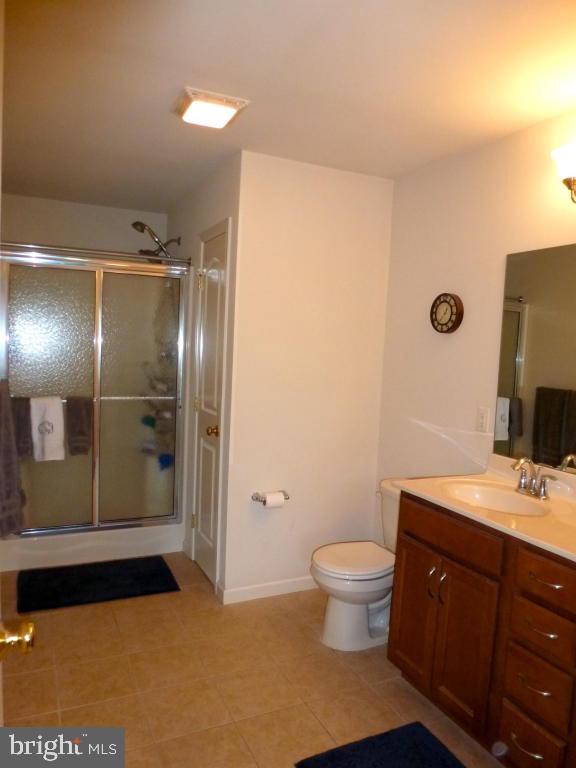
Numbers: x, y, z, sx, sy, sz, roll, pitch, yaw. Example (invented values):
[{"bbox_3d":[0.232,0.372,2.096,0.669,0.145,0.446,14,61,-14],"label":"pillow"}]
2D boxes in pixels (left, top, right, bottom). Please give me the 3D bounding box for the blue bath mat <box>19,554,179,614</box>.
[{"bbox_3d":[-1.119,1.159,3.155,0.833,0.016,0.530,1,4,-26],"label":"blue bath mat"}]

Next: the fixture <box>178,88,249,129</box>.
[{"bbox_3d":[-0.341,-1.158,2.263,0.265,0.050,0.270,1,4,-26],"label":"fixture"}]

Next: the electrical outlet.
[{"bbox_3d":[0.930,0.173,2.549,0.008,0.115,0.076,1,4,-26],"label":"electrical outlet"}]

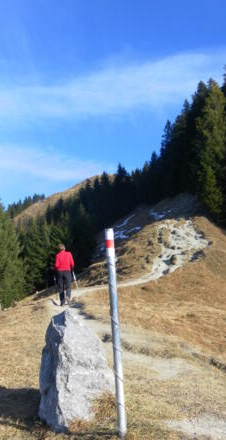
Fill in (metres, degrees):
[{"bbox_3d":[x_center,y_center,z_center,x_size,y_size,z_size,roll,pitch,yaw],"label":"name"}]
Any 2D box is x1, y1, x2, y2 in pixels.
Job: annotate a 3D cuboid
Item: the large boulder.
[{"bbox_3d":[-0.308,1.264,3.750,0.600,0.970,0.520,2,-7,-27],"label":"large boulder"}]

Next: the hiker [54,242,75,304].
[{"bbox_3d":[-1.363,1.531,12.500,0.560,1.760,0.420,-1,-6,2],"label":"hiker"}]

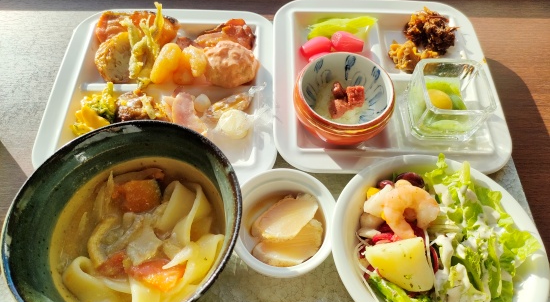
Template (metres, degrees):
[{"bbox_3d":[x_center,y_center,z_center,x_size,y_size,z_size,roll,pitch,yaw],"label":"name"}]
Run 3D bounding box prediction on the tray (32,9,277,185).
[{"bbox_3d":[-0.113,-0.059,0.450,0.228,0.022,0.228,0,60,-1],"label":"tray"}]

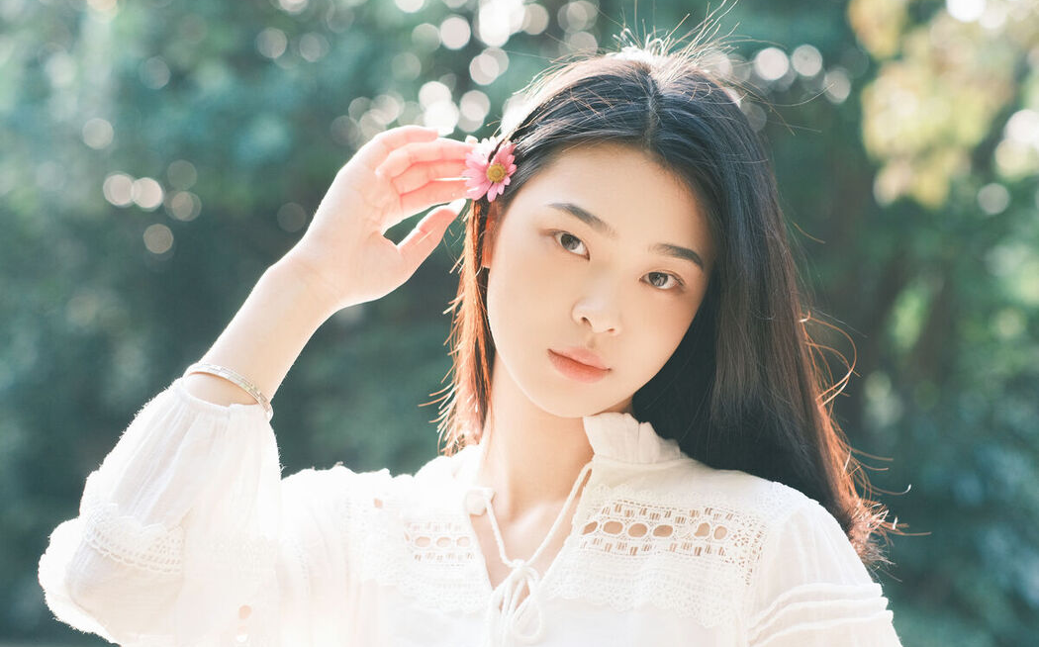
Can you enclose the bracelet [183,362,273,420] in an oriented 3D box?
[{"bbox_3d":[-0.176,0.046,1.450,0.059,0.007,0.057,25,-35,0],"label":"bracelet"}]

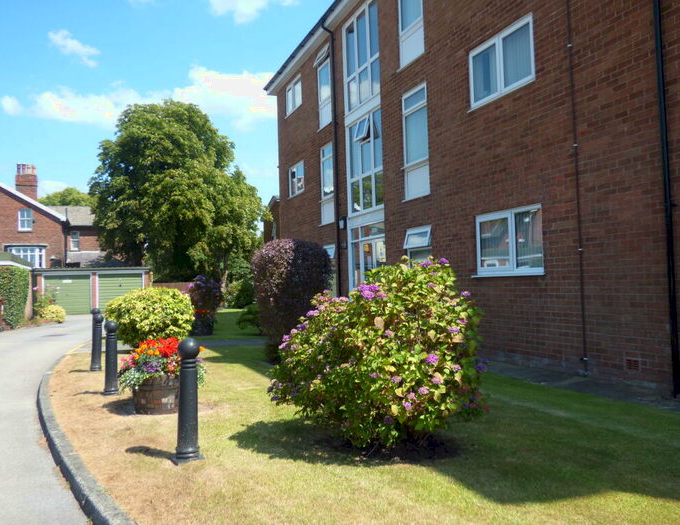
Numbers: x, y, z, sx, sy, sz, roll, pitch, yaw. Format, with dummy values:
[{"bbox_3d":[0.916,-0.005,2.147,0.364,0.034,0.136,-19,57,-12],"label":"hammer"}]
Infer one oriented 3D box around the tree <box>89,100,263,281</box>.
[{"bbox_3d":[-11.320,-4.158,43.753,12.000,14.300,11.500,-2,-2,0],"label":"tree"}]

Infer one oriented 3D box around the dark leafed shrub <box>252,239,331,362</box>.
[{"bbox_3d":[-0.832,0.620,10.382,1.300,2.030,1.300,-2,-2,0],"label":"dark leafed shrub"}]

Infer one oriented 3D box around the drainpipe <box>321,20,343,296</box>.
[{"bbox_3d":[-0.172,-2.183,15.951,0.300,7.870,0.120,-1,-2,-21],"label":"drainpipe"}]

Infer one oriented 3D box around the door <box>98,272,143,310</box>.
[{"bbox_3d":[-11.425,1.612,32.600,2.200,2.000,0.100,-1,-2,-21],"label":"door"}]

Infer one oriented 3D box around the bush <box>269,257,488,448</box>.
[{"bbox_3d":[0.299,0.684,5.011,1.720,1.480,1.600,-2,-2,0],"label":"bush"}]

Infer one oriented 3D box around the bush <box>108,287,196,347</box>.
[{"bbox_3d":[-3.981,1.179,13.125,1.850,1.300,1.750,-1,-2,-21],"label":"bush"}]

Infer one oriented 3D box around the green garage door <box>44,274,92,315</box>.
[{"bbox_3d":[-13.833,1.659,31.800,2.200,2.000,0.100,-1,-2,-21],"label":"green garage door"}]

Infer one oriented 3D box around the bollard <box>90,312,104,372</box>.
[{"bbox_3d":[-3.898,1.271,10.048,0.190,0.900,0.190,-1,-2,-21],"label":"bollard"}]

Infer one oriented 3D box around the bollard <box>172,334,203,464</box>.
[{"bbox_3d":[-1.124,1.008,4.631,0.190,0.900,0.190,-1,-2,-21],"label":"bollard"}]

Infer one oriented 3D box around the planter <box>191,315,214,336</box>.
[{"bbox_3d":[-3.847,1.764,17.445,0.680,0.540,0.680,-1,-2,-13],"label":"planter"}]

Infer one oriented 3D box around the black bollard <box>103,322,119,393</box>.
[{"bbox_3d":[-2.825,1.167,7.720,0.190,0.900,0.190,-1,-2,-21],"label":"black bollard"}]

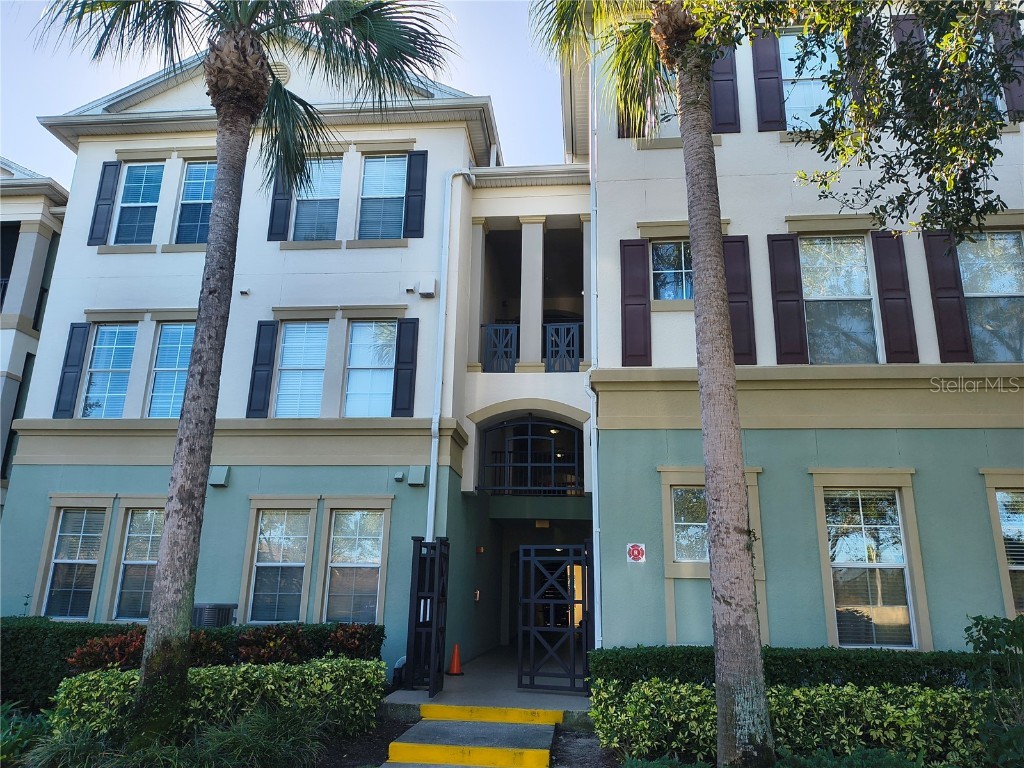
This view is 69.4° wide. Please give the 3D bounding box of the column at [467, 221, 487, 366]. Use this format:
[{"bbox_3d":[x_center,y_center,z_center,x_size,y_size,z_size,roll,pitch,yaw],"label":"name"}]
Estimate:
[{"bbox_3d":[-0.647,-1.670,14.378,0.270,3.189,0.520,0,-16,5],"label":"column"}]

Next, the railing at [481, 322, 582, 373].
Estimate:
[{"bbox_3d":[0.422,-0.657,14.441,1.956,0.994,0.350,0,-16,5],"label":"railing"}]

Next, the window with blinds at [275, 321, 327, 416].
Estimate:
[{"bbox_3d":[-3.612,-0.268,12.759,0.838,1.737,0.100,0,-16,5],"label":"window with blinds"}]

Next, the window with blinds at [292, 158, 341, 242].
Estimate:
[{"bbox_3d":[-3.666,-3.491,14.020,0.881,1.768,0.110,0,-16,5],"label":"window with blinds"}]

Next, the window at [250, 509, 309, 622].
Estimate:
[{"bbox_3d":[-3.813,2.998,12.208,0.887,1.844,0.110,0,-16,5],"label":"window"}]

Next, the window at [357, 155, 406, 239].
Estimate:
[{"bbox_3d":[-2.377,-3.436,13.561,0.862,1.739,0.100,0,-16,5],"label":"window"}]

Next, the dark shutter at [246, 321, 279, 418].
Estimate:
[{"bbox_3d":[-4.431,-0.272,13.121,0.374,1.798,0.050,0,-16,5],"label":"dark shutter"}]

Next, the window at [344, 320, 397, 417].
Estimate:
[{"bbox_3d":[-2.389,-0.256,12.615,0.818,1.721,0.100,0,-16,5],"label":"window"}]

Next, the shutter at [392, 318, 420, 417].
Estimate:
[{"bbox_3d":[-1.782,-0.278,12.457,0.363,1.734,0.050,0,-16,5],"label":"shutter"}]

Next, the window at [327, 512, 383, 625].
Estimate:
[{"bbox_3d":[-2.498,2.886,11.762,0.843,1.754,0.100,0,-16,5],"label":"window"}]

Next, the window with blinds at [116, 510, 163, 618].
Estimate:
[{"bbox_3d":[-5.898,2.924,12.021,0.860,1.759,0.100,0,-16,5],"label":"window with blinds"}]

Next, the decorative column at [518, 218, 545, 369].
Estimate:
[{"bbox_3d":[0.397,-1.674,14.286,0.539,3.188,0.520,0,-16,5],"label":"decorative column"}]

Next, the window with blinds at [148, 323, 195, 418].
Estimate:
[{"bbox_3d":[-5.873,-0.240,12.942,0.840,1.730,0.100,0,-16,5],"label":"window with blinds"}]

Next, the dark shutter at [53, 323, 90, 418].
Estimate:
[{"bbox_3d":[-7.695,-0.233,12.974,0.371,1.737,0.050,0,-16,5],"label":"dark shutter"}]

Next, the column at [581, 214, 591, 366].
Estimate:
[{"bbox_3d":[1.519,-1.825,14.717,0.278,3.233,0.380,0,-16,5],"label":"column"}]

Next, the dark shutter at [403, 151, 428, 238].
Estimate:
[{"bbox_3d":[-1.791,-3.560,13.807,0.365,1.819,0.050,0,-16,5],"label":"dark shutter"}]

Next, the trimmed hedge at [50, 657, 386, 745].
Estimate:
[{"bbox_3d":[-3.034,3.434,8.089,3.250,0.730,0.900,2,-16,-3],"label":"trimmed hedge"}]

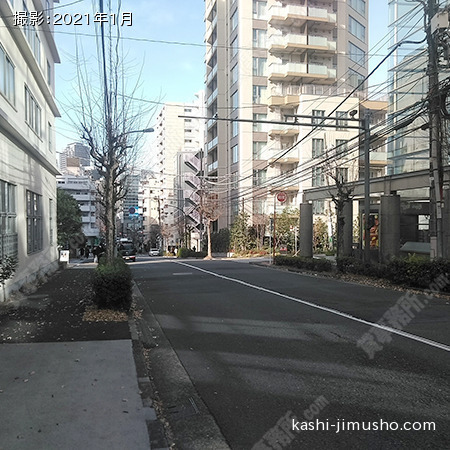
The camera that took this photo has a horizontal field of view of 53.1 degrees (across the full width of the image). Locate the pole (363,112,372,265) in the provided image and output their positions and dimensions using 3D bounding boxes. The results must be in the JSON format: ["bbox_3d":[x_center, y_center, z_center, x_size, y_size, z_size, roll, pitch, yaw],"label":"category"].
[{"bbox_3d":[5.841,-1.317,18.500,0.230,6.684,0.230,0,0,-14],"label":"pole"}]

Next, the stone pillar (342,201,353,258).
[{"bbox_3d":[7.020,0.389,26.300,0.920,3.755,0.920,0,0,-14],"label":"stone pillar"}]

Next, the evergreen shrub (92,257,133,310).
[{"bbox_3d":[-2.534,1.299,10.150,0.900,1.000,1.300,0,0,-14],"label":"evergreen shrub"}]

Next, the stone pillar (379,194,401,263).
[{"bbox_3d":[7.882,0.340,21.400,0.920,3.501,0.920,0,0,-14],"label":"stone pillar"}]

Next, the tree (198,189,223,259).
[{"bbox_3d":[-1.331,-0.119,40.000,2.200,6.241,2.200,0,0,-14],"label":"tree"}]

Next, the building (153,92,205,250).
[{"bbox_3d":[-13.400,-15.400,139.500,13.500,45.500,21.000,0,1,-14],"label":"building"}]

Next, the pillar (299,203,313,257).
[{"bbox_3d":[5.869,0.474,32.300,0.920,4.030,0.920,0,0,-14],"label":"pillar"}]

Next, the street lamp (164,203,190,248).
[{"bbox_3d":[-6.134,0.545,57.000,2.500,6.781,0.350,0,0,-14],"label":"street lamp"}]

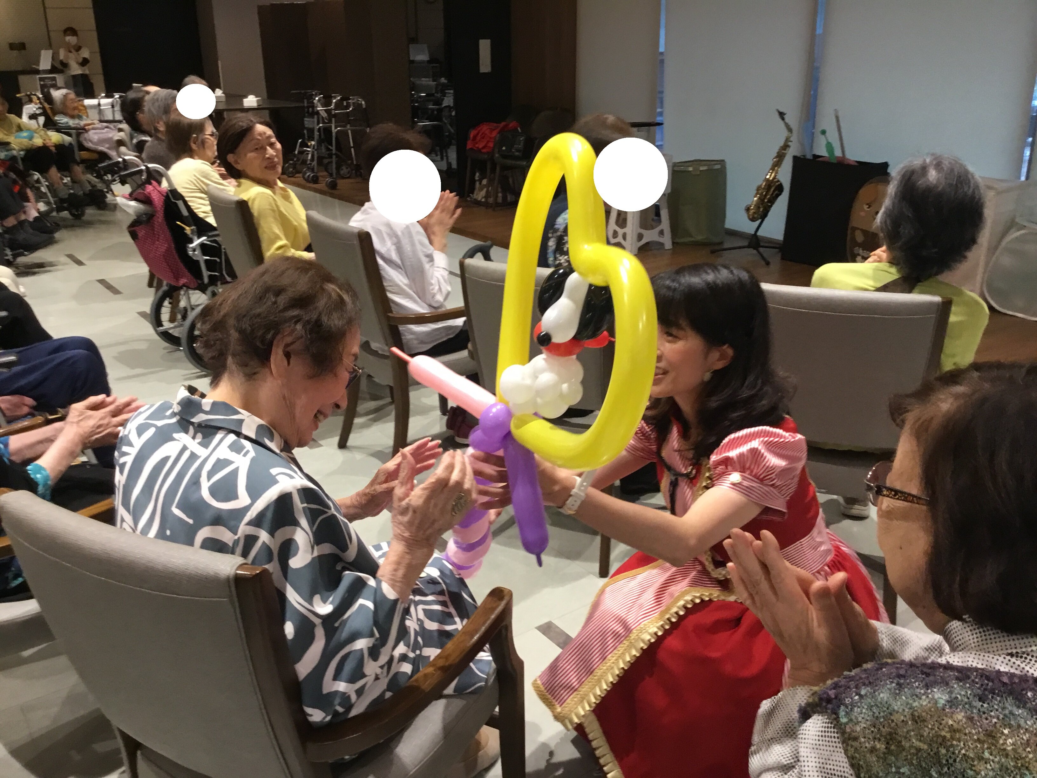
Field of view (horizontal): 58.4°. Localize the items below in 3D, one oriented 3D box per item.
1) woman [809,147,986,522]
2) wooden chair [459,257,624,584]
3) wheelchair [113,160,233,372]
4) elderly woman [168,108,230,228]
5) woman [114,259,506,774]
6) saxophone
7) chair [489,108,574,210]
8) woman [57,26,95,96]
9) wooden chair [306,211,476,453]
[{"bbox_3d":[0.989,-0.088,2.497,0.500,1.100,0.700,5,21,16],"label":"woman"},{"bbox_3d":[0.172,0.008,2.653,0.575,0.840,0.570,9,22,26],"label":"wooden chair"},{"bbox_3d":[-1.330,-0.595,4.291,0.950,0.900,0.560,-14,24,-32],"label":"wheelchair"},{"bbox_3d":[-1.283,-0.742,4.312,0.720,1.060,0.480,-12,23,-28],"label":"elderly woman"},{"bbox_3d":[-0.247,0.295,1.488,0.510,1.110,0.690,14,25,35],"label":"woman"},{"bbox_3d":[1.728,-1.464,6.222,0.290,0.730,0.180,16,10,-30],"label":"saxophone"},{"bbox_3d":[0.112,-1.989,8.067,0.550,0.830,0.560,15,25,37],"label":"chair"},{"bbox_3d":[-5.236,-3.519,11.266,0.480,1.620,0.360,-7,21,-16],"label":"woman"},{"bbox_3d":[-0.342,-0.182,3.197,0.570,0.840,0.575,-15,24,-33],"label":"wooden chair"}]

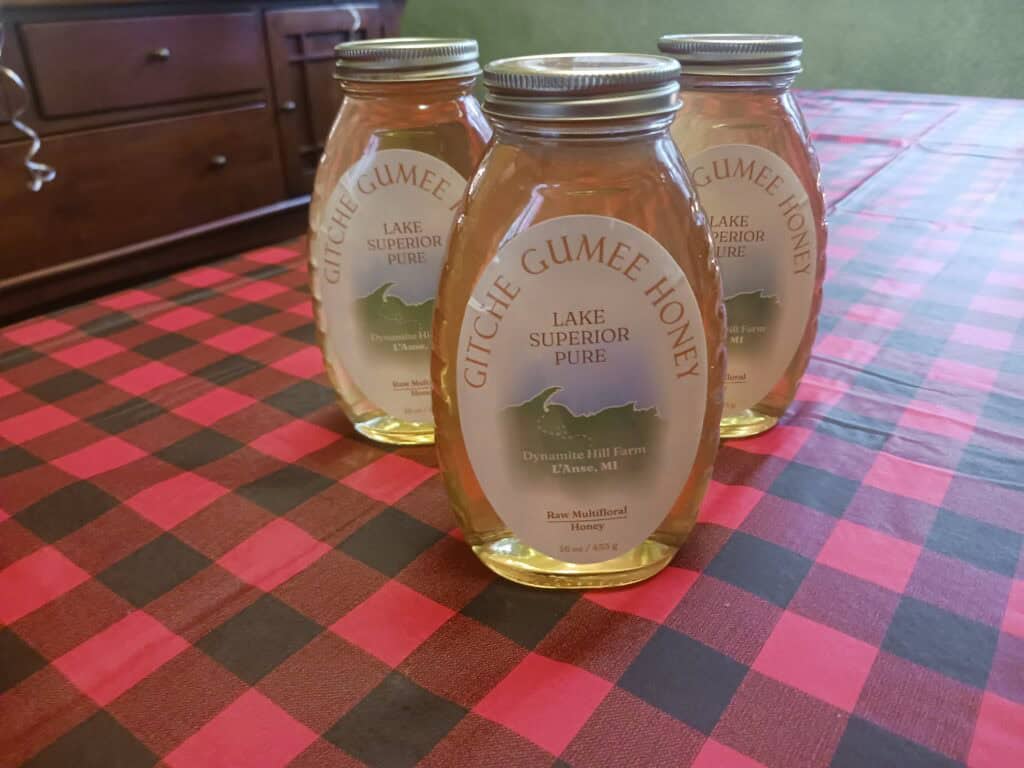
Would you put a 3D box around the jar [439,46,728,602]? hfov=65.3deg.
[{"bbox_3d":[0.019,-0.014,0.226,0.084,0.142,0.058,-1,27,0],"label":"jar"}]

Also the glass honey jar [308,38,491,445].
[{"bbox_3d":[-0.034,-0.051,0.301,0.084,0.142,0.058,-1,27,1],"label":"glass honey jar"}]

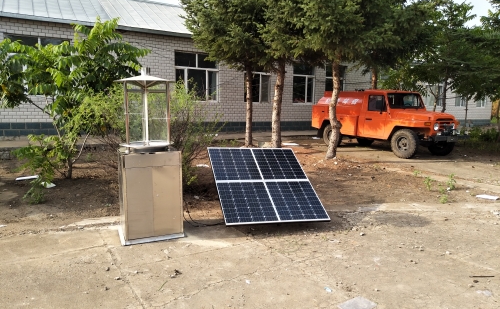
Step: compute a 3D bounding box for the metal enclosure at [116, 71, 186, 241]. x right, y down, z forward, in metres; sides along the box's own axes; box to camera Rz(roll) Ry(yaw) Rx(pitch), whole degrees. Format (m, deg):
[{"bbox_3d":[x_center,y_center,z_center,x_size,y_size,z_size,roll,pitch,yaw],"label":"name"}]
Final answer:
[{"bbox_3d":[-1.177,-0.009,4.332,0.685,1.887,0.655,-3,7,-26],"label":"metal enclosure"}]

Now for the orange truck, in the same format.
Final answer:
[{"bbox_3d":[3.959,-1.004,11.347,1.700,1.830,4.640,-3,8,-26],"label":"orange truck"}]

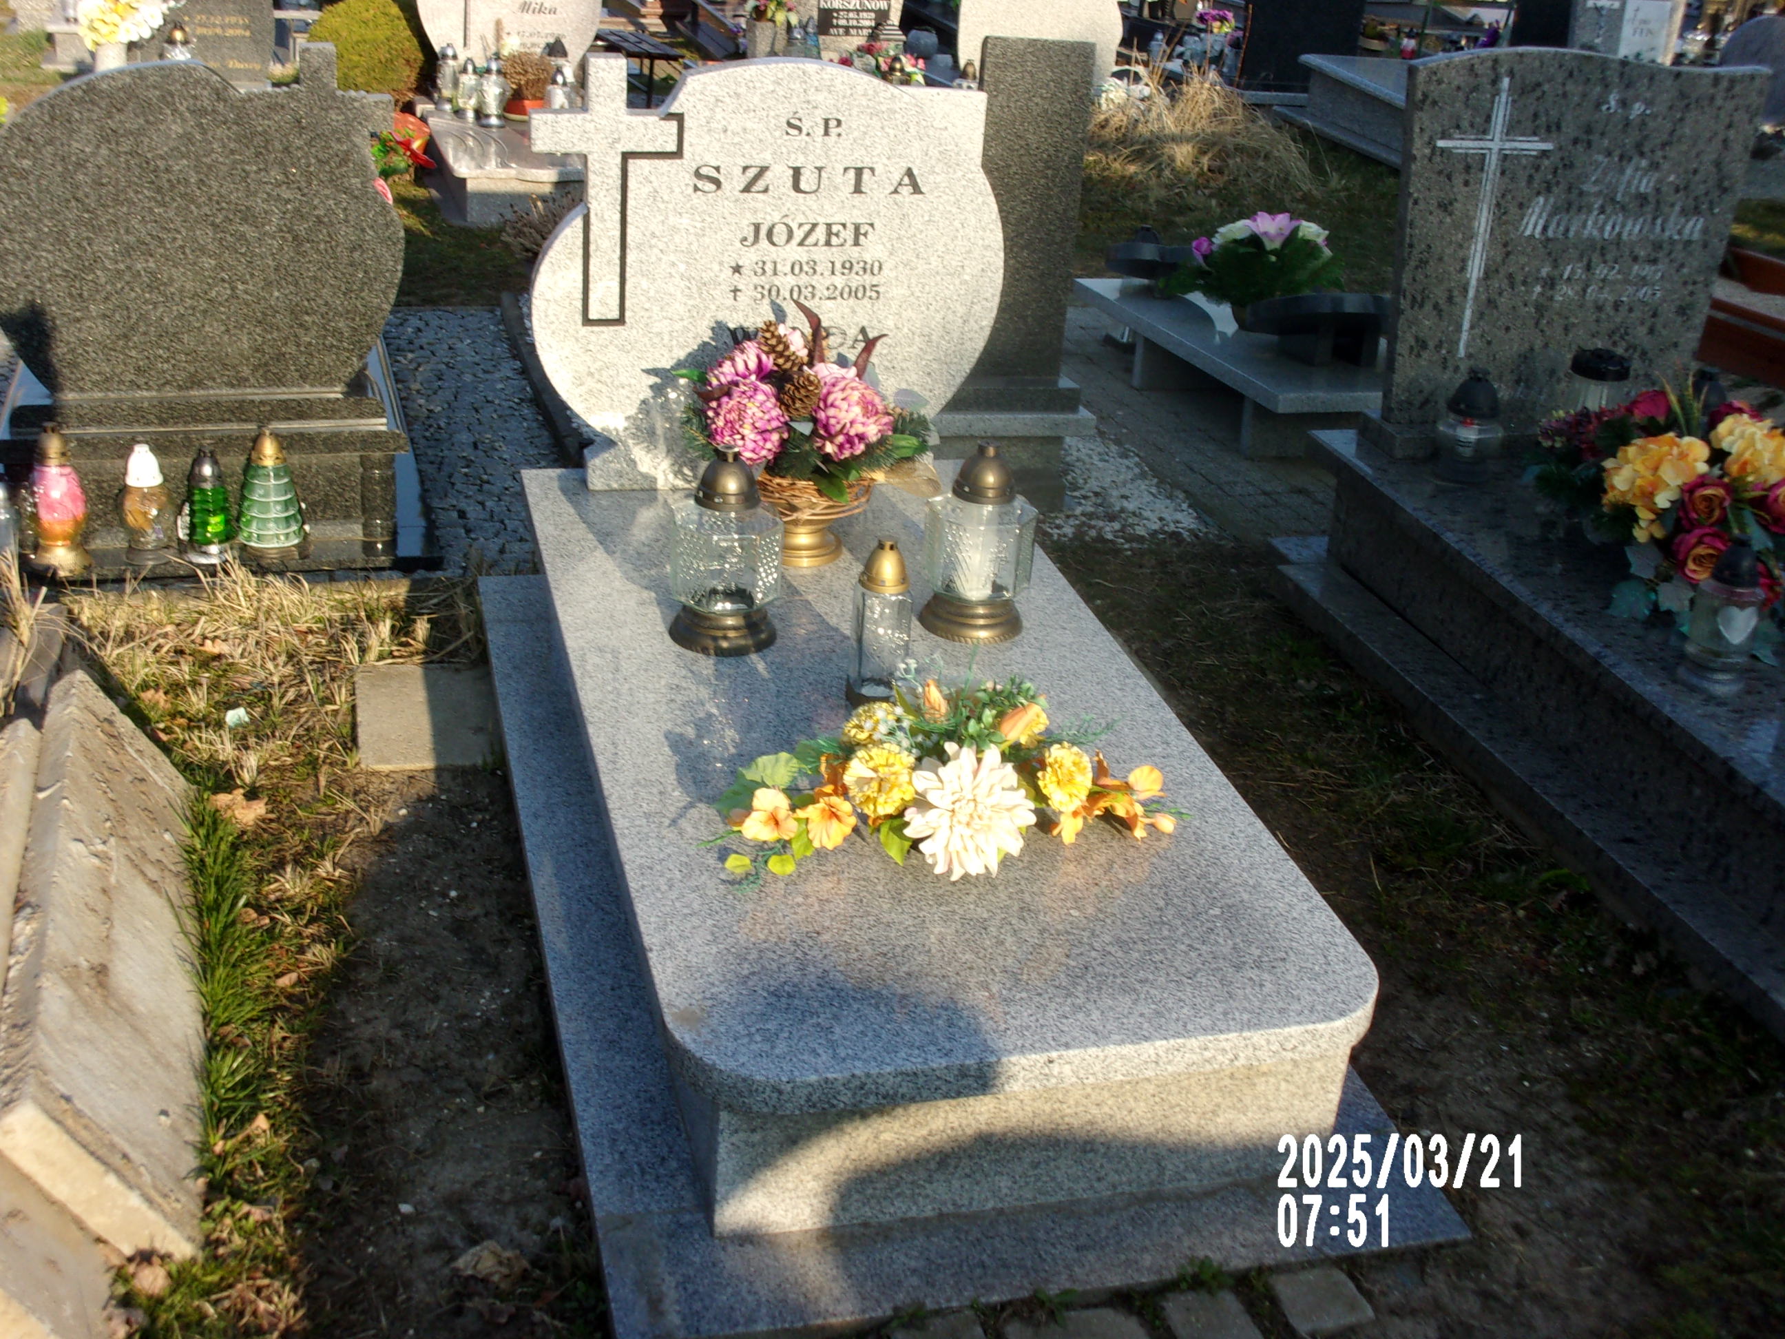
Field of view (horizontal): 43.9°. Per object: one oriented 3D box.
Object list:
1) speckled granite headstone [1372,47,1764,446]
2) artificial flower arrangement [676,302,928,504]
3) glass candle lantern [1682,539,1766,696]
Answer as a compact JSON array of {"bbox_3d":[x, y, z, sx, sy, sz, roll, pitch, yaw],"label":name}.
[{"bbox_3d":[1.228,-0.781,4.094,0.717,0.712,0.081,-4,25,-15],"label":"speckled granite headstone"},{"bbox_3d":[-0.135,-0.405,3.373,0.378,0.294,0.288,-3,25,-13],"label":"artificial flower arrangement"},{"bbox_3d":[1.202,-0.085,3.226,0.114,0.219,0.114,4,25,2],"label":"glass candle lantern"}]

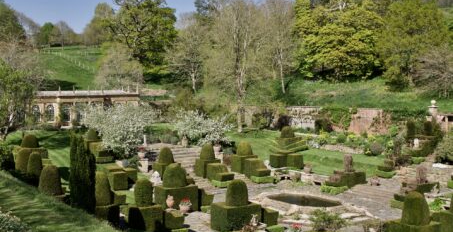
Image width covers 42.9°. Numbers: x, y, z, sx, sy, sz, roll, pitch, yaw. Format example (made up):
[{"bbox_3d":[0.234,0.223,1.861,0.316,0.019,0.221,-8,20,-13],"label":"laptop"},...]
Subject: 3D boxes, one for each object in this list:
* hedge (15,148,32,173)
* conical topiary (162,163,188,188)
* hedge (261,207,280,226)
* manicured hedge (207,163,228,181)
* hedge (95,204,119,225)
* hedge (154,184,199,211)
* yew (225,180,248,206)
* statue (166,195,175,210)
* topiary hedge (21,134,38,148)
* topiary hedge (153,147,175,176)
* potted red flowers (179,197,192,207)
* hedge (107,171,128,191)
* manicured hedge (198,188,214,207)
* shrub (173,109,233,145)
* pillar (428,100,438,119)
[{"bbox_3d":[-14.006,3.115,39.800,1.200,1.650,1.200,-3,6,-34],"label":"hedge"},{"bbox_3d":[-3.106,3.533,34.600,1.330,1.430,1.330,0,5,0],"label":"conical topiary"},{"bbox_3d":[2.434,5.624,31.867,0.750,0.780,0.700,-2,4,-34],"label":"hedge"},{"bbox_3d":[-0.672,4.220,43.000,1.100,1.120,1.150,-3,6,-34],"label":"manicured hedge"},{"bbox_3d":[-6.401,5.219,30.100,1.300,1.250,1.300,-3,6,-34],"label":"hedge"},{"bbox_3d":[-3.330,5.540,38.660,2.200,1.600,1.900,-2,2,-30],"label":"hedge"},{"bbox_3d":[0.592,4.167,31.585,1.196,1.391,1.196,0,3,0],"label":"yew"},{"bbox_3d":[-3.587,5.561,36.900,0.520,1.000,0.500,-1,2,0],"label":"statue"},{"bbox_3d":[-15.079,1.914,44.178,1.360,0.978,1.360,-2,4,-34],"label":"topiary hedge"},{"bbox_3d":[-4.552,3.530,43.700,1.500,2.380,1.500,-3,6,-34],"label":"topiary hedge"},{"bbox_3d":[-2.655,5.537,37.300,0.880,0.650,0.850,-1,2,0],"label":"potted red flowers"},{"bbox_3d":[-7.447,4.456,39.900,1.080,1.160,1.000,-3,6,-34],"label":"hedge"},{"bbox_3d":[-1.436,5.664,39.400,1.000,1.250,1.100,-2,2,-30],"label":"manicured hedge"},{"bbox_3d":[-2.333,0.901,56.000,5.600,3.200,4.500,0,5,0],"label":"shrub"},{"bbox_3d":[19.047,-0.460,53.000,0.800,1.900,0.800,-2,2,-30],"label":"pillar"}]

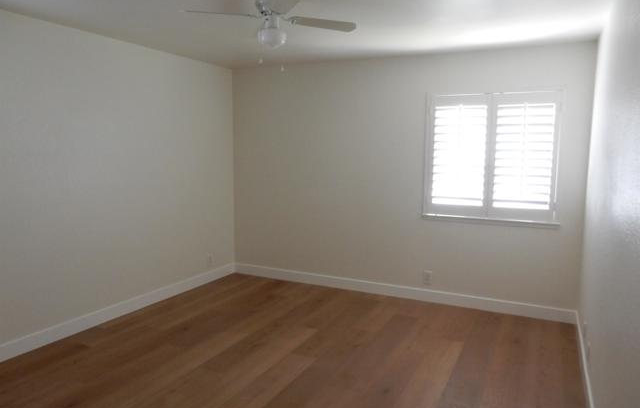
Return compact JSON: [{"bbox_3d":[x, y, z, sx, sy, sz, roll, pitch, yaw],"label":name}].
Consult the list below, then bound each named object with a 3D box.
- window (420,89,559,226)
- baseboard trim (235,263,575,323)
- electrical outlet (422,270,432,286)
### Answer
[{"bbox_3d":[1.559,-0.433,4.261,1.170,1.170,0.060,4,7,26],"label":"window"},{"bbox_3d":[0.606,0.903,4.900,3.712,0.116,0.018,4,7,26],"label":"baseboard trim"},{"bbox_3d":[1.086,0.746,4.649,0.076,0.123,0.012,4,7,26],"label":"electrical outlet"}]

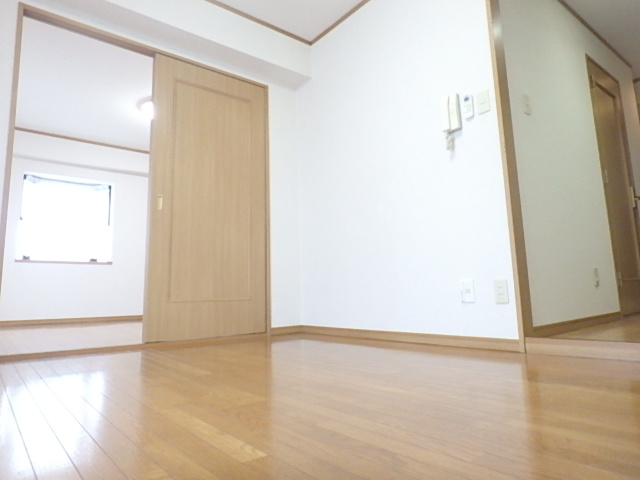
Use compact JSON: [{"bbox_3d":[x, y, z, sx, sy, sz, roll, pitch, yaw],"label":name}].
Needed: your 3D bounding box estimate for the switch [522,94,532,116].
[{"bbox_3d":[1.191,-0.774,2.436,0.072,0.120,0.012,5,-10,-39],"label":"switch"}]

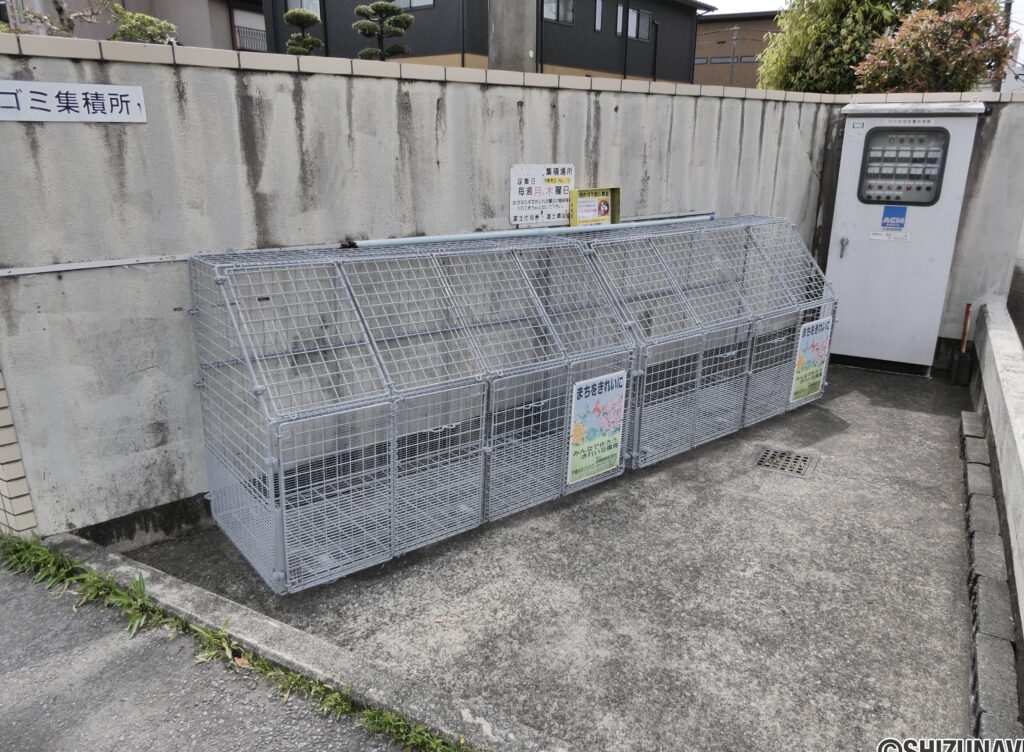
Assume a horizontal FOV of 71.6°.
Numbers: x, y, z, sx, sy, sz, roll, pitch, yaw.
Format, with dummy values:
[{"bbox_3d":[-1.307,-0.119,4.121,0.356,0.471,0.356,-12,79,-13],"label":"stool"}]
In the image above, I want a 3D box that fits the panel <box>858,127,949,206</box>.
[{"bbox_3d":[2.740,-1.465,4.981,0.502,0.528,0.050,8,20,24],"label":"panel"}]

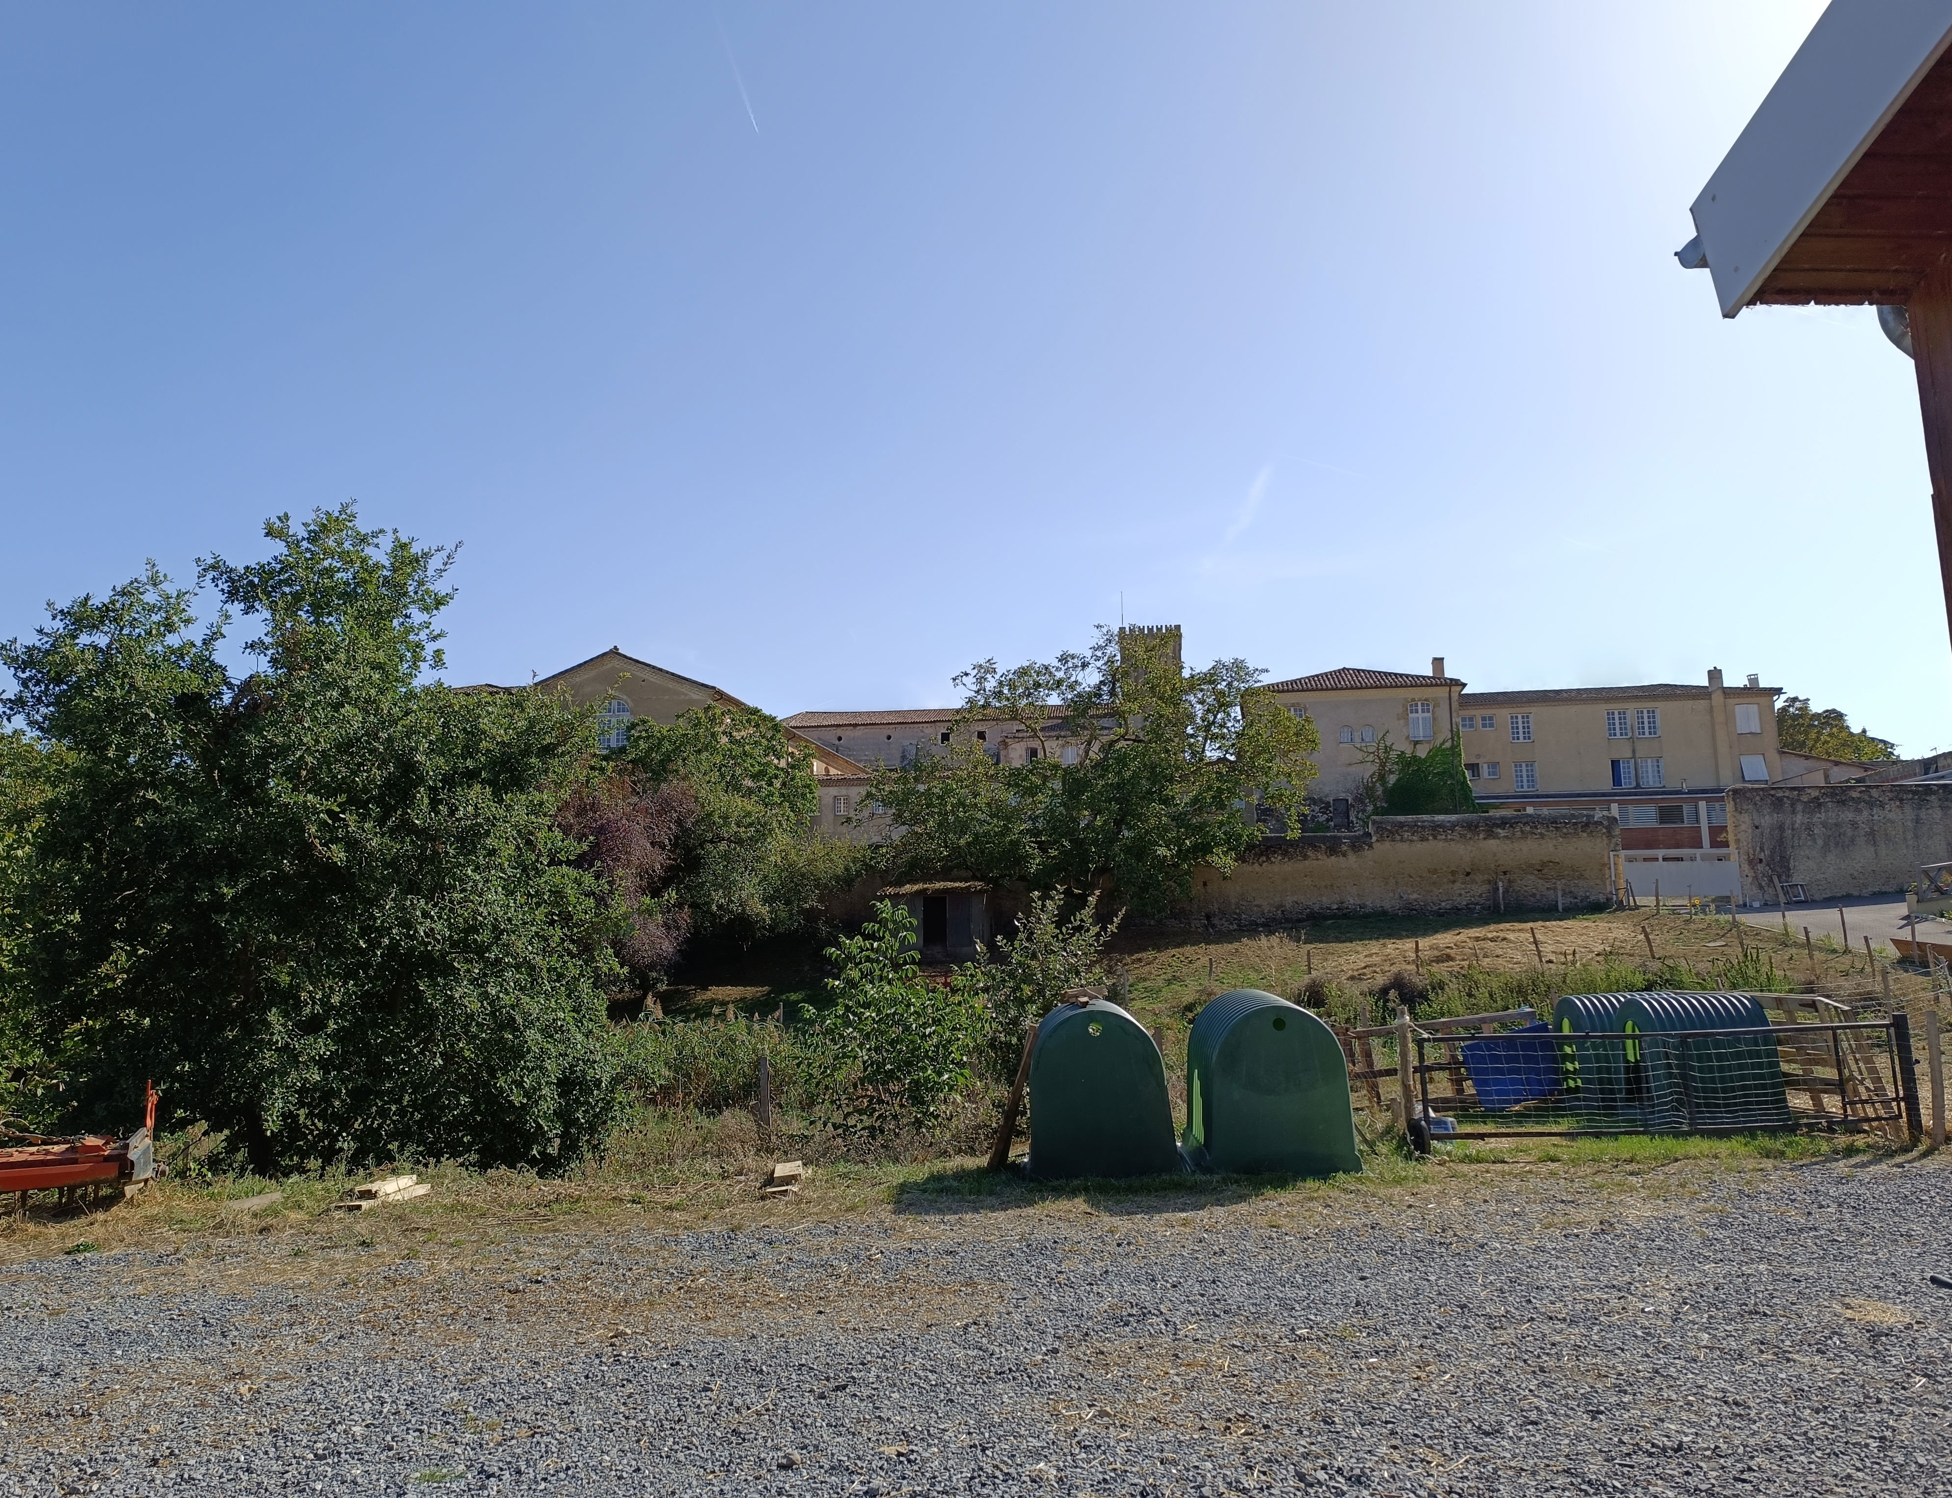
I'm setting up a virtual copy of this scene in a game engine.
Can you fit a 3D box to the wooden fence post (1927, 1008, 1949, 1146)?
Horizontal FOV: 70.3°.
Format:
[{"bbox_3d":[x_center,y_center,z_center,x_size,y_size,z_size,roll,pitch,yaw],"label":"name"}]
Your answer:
[{"bbox_3d":[8.852,3.045,12.831,0.115,1.230,0.115,3,-10,1],"label":"wooden fence post"}]

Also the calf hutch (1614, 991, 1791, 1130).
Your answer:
[{"bbox_3d":[7.774,3.316,14.940,1.400,1.370,1.220,-1,-10,3],"label":"calf hutch"}]

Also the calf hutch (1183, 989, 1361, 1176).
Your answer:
[{"bbox_3d":[2.507,2.850,12.079,1.220,1.370,1.400,0,-9,0],"label":"calf hutch"}]

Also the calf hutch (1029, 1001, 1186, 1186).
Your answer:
[{"bbox_3d":[1.055,2.911,12.101,1.220,1.370,1.400,-1,-10,2],"label":"calf hutch"}]

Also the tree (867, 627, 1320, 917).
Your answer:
[{"bbox_3d":[4.040,1.108,48.923,15.507,11.189,13.500,-1,-10,5],"label":"tree"}]

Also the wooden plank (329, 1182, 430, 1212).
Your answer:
[{"bbox_3d":[-4.141,3.160,9.749,0.180,0.055,0.826,-2,-10,10],"label":"wooden plank"}]

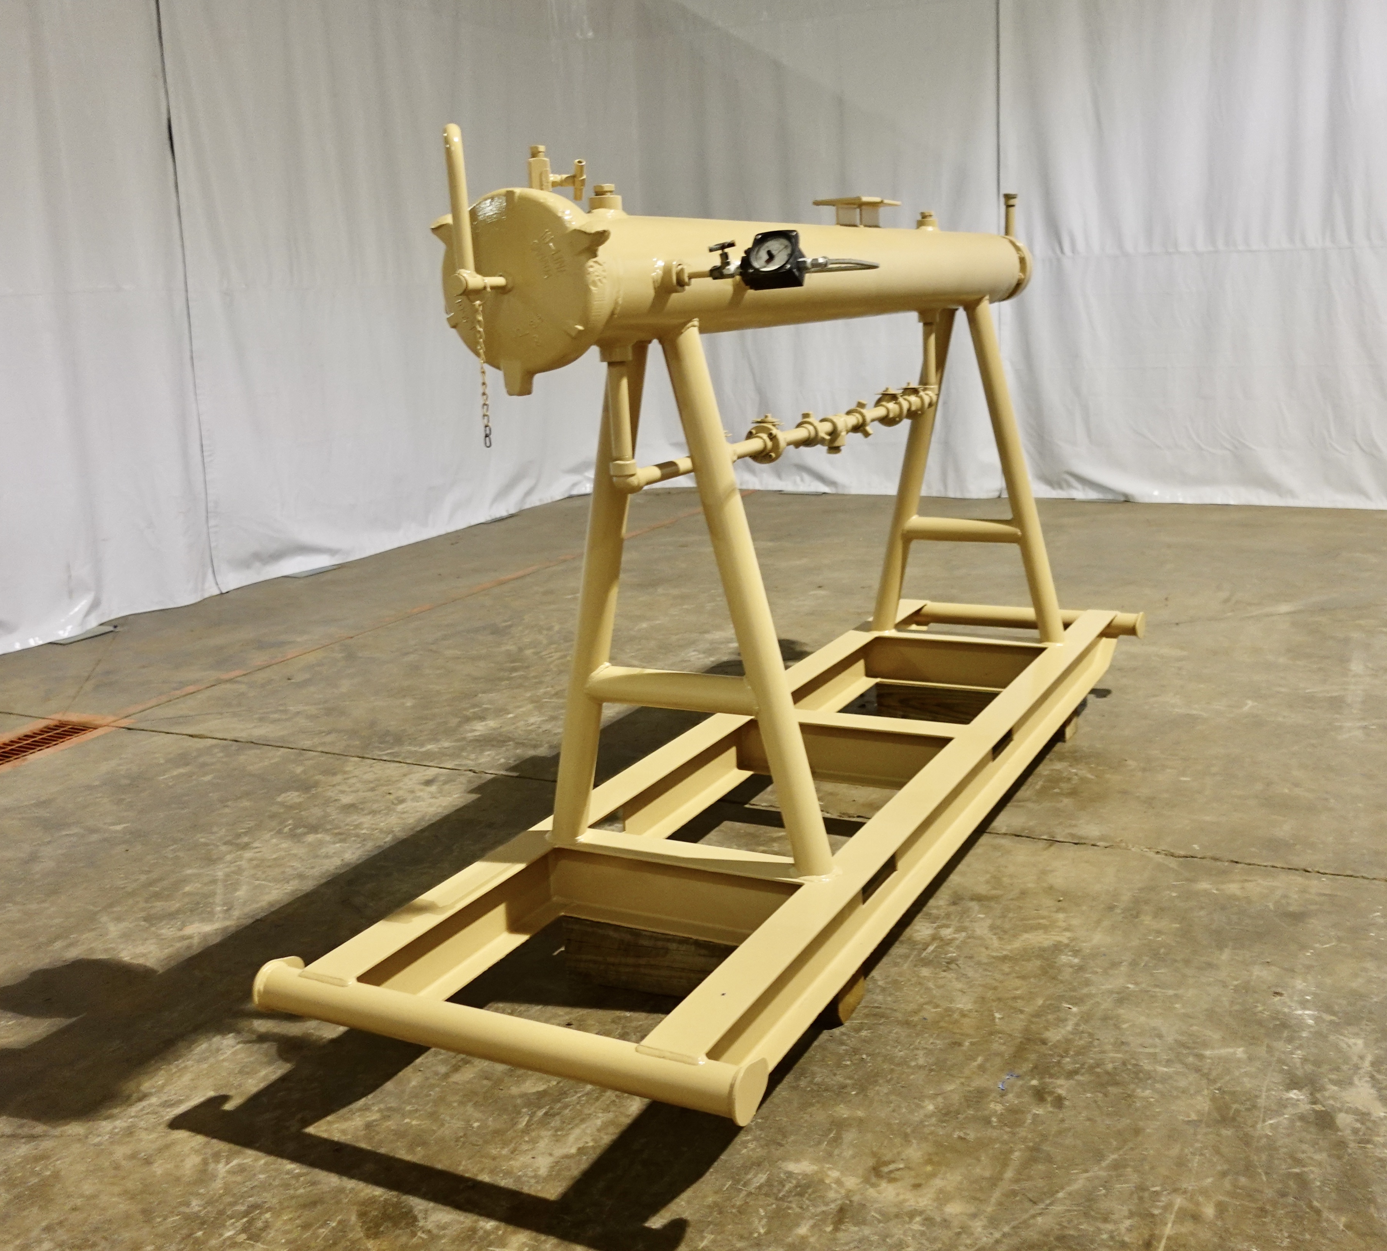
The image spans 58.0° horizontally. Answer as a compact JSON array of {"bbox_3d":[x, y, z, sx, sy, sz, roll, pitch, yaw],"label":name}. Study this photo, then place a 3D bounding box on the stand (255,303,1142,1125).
[{"bbox_3d":[0.482,-0.231,4.045,1.170,1.540,3.920,4,15,29],"label":"stand"}]

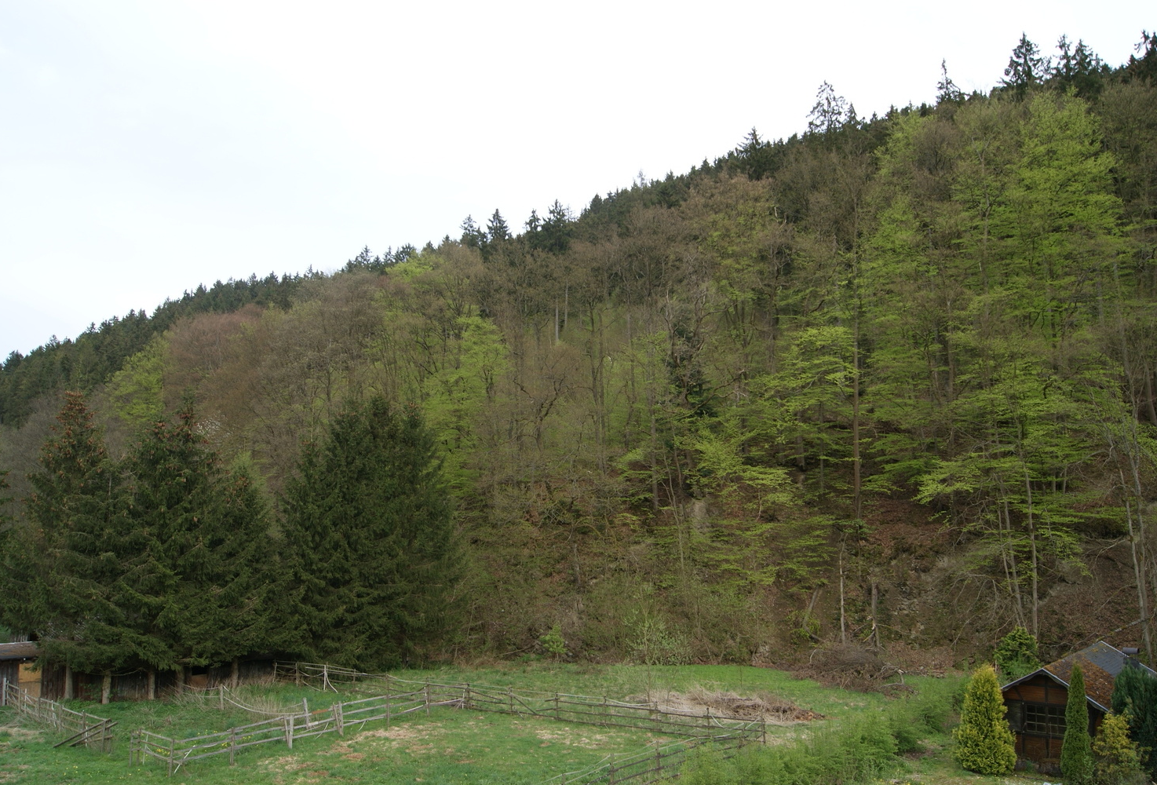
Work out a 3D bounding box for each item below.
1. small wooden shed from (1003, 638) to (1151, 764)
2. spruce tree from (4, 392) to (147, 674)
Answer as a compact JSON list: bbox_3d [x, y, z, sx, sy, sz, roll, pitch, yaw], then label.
[{"bbox_3d":[18.960,11.896,33.714,4.000,3.580,7.800,-7,-10,42],"label":"small wooden shed"},{"bbox_3d":[-25.002,7.581,44.701,6.700,15.111,6.700,0,-8,0],"label":"spruce tree"}]

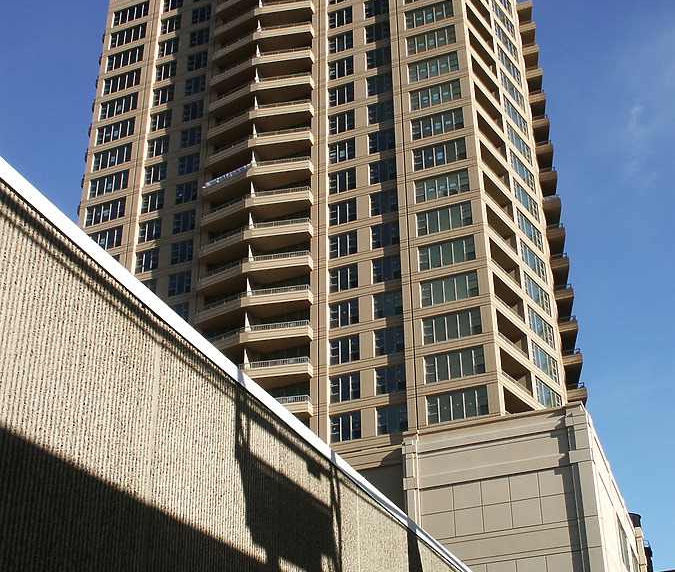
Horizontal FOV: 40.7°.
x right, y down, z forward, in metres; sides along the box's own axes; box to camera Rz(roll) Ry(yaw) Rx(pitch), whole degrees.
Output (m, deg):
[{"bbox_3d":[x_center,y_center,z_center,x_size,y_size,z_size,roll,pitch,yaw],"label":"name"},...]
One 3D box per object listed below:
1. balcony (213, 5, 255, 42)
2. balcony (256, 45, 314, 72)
[{"bbox_3d":[-9.030,-24.180,84.970,4.720,1.380,1.680,-18,-33,29],"label":"balcony"},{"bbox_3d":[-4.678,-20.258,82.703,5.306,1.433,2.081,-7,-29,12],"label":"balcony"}]

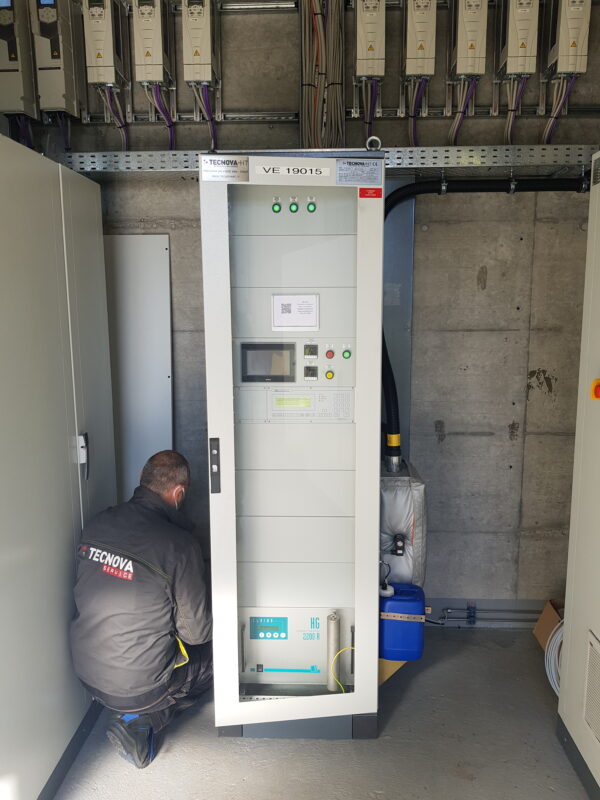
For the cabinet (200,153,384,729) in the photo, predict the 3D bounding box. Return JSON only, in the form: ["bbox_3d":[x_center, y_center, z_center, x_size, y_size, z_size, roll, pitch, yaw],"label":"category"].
[{"bbox_3d":[-0.011,0.197,2.415,0.600,2.100,0.640,0,7,1],"label":"cabinet"}]

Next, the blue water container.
[{"bbox_3d":[0.439,0.996,2.731,0.215,0.305,0.200,0,7,1],"label":"blue water container"}]

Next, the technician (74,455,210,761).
[{"bbox_3d":[-0.530,0.734,2.338,0.540,1.060,0.700,5,9,35],"label":"technician"}]

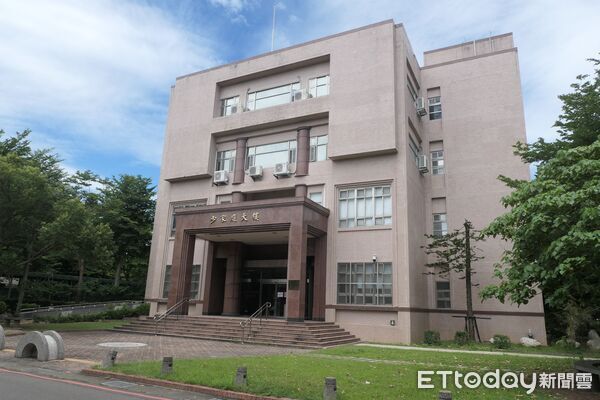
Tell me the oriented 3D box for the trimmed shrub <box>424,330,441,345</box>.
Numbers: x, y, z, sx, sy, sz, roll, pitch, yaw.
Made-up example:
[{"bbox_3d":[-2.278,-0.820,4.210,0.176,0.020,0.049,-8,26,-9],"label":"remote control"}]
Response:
[{"bbox_3d":[6.367,6.612,19.265,0.700,0.620,0.700,-5,-16,26],"label":"trimmed shrub"}]

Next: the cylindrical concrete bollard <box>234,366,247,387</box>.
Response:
[{"bbox_3d":[-1.206,3.637,8.220,0.233,0.377,0.233,-5,-16,26],"label":"cylindrical concrete bollard"}]

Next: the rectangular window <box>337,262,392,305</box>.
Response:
[{"bbox_3d":[3.317,4.302,20.644,2.926,2.113,0.150,-5,-16,26],"label":"rectangular window"}]

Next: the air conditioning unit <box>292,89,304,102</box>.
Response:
[{"bbox_3d":[-0.059,-6.494,25.146,0.780,0.600,0.300,-5,-16,26],"label":"air conditioning unit"}]

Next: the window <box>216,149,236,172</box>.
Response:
[{"bbox_3d":[-4.999,-2.542,26.890,1.577,1.604,0.150,-5,-16,26],"label":"window"}]

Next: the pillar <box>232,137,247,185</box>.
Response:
[{"bbox_3d":[-3.846,-2.408,25.345,0.680,2.900,0.500,-5,-16,26],"label":"pillar"}]

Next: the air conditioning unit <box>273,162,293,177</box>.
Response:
[{"bbox_3d":[-1.020,-1.821,23.577,0.800,0.600,0.330,-5,-16,26],"label":"air conditioning unit"}]

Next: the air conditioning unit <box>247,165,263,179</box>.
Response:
[{"bbox_3d":[-2.654,-1.739,24.405,0.780,0.600,0.330,-5,-16,26],"label":"air conditioning unit"}]

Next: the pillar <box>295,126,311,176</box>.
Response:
[{"bbox_3d":[0.195,-2.960,24.698,0.847,3.074,0.812,2,-14,1],"label":"pillar"}]

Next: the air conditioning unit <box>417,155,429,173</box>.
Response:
[{"bbox_3d":[7.648,-2.256,24.765,0.325,0.742,0.870,-5,-16,26],"label":"air conditioning unit"}]

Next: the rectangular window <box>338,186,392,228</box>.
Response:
[{"bbox_3d":[3.492,0.448,21.638,3.010,2.202,0.150,-5,-16,26],"label":"rectangular window"}]

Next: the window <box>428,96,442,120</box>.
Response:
[{"bbox_3d":[9.233,-6.224,27.264,0.812,1.647,0.139,-5,-16,26],"label":"window"}]

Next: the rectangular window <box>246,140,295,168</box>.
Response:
[{"bbox_3d":[-1.813,-2.885,25.991,3.898,1.612,0.116,-5,-16,26],"label":"rectangular window"}]

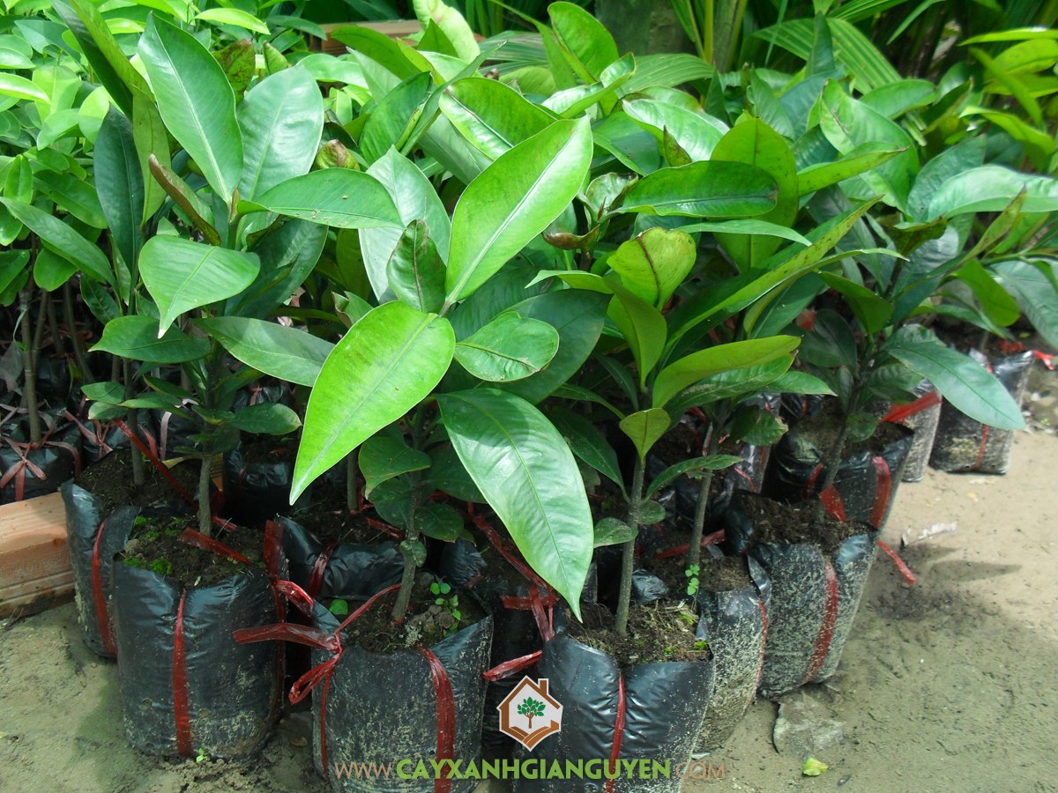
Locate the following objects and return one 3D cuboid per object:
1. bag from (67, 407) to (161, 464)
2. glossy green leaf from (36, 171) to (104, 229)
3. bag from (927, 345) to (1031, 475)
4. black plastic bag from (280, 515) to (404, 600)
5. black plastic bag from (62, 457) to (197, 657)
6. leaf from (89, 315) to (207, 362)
[{"bbox_3d":[-0.465,0.104,1.220,0.115,0.150,0.115,2,21,0],"label":"bag"},{"bbox_3d":[-0.535,-0.229,1.250,0.093,0.014,0.036,36,57,2],"label":"glossy green leaf"},{"bbox_3d":[0.675,0.021,1.626,0.134,0.168,0.134,12,18,22],"label":"bag"},{"bbox_3d":[-0.169,0.201,1.039,0.140,0.168,0.140,-3,17,-10],"label":"black plastic bag"},{"bbox_3d":[-0.411,0.172,1.133,0.140,0.168,0.140,-7,18,-21],"label":"black plastic bag"},{"bbox_3d":[-0.302,-0.040,0.854,0.091,0.022,0.055,-3,45,-11],"label":"leaf"}]

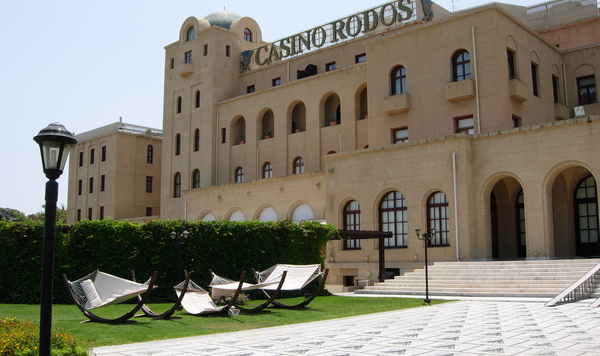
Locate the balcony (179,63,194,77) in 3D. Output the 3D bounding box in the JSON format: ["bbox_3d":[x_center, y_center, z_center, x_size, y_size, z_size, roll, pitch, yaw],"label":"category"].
[{"bbox_3d":[-10.189,-9.640,56.001,1.574,0.880,0.550,-8,-12,42],"label":"balcony"}]

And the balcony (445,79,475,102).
[{"bbox_3d":[8.925,-4.891,34.955,1.566,0.925,0.450,-8,-12,42],"label":"balcony"}]

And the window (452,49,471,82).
[{"bbox_3d":[9.151,-6.311,35.365,0.983,1.762,0.250,-8,-12,42],"label":"window"}]

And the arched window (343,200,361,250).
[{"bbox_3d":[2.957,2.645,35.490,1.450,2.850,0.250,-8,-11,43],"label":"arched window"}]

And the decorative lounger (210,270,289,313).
[{"bbox_3d":[-1.641,3.510,19.369,3.150,1.280,1.150,-7,-11,42],"label":"decorative lounger"}]

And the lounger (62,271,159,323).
[{"bbox_3d":[-4.800,2.973,15.716,3.200,1.280,1.150,-5,-9,31],"label":"lounger"}]

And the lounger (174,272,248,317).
[{"bbox_3d":[-2.524,3.300,17.863,1.150,1.280,3.100,6,-10,-40],"label":"lounger"}]

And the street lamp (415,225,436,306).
[{"bbox_3d":[4.663,3.191,23.045,0.780,2.800,0.300,-3,-8,22],"label":"street lamp"}]

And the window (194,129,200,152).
[{"bbox_3d":[-9.115,-3.335,55.488,0.820,2.000,0.250,-8,-11,43],"label":"window"}]

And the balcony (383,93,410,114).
[{"bbox_3d":[5.914,-4.547,38.243,1.800,0.980,0.500,-8,-11,43],"label":"balcony"}]

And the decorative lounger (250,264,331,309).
[{"bbox_3d":[-0.327,3.756,21.500,3.400,1.500,1.150,-7,-11,37],"label":"decorative lounger"}]

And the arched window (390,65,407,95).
[{"bbox_3d":[6.024,-5.900,38.176,1.014,1.792,0.250,-8,-12,42],"label":"arched window"}]

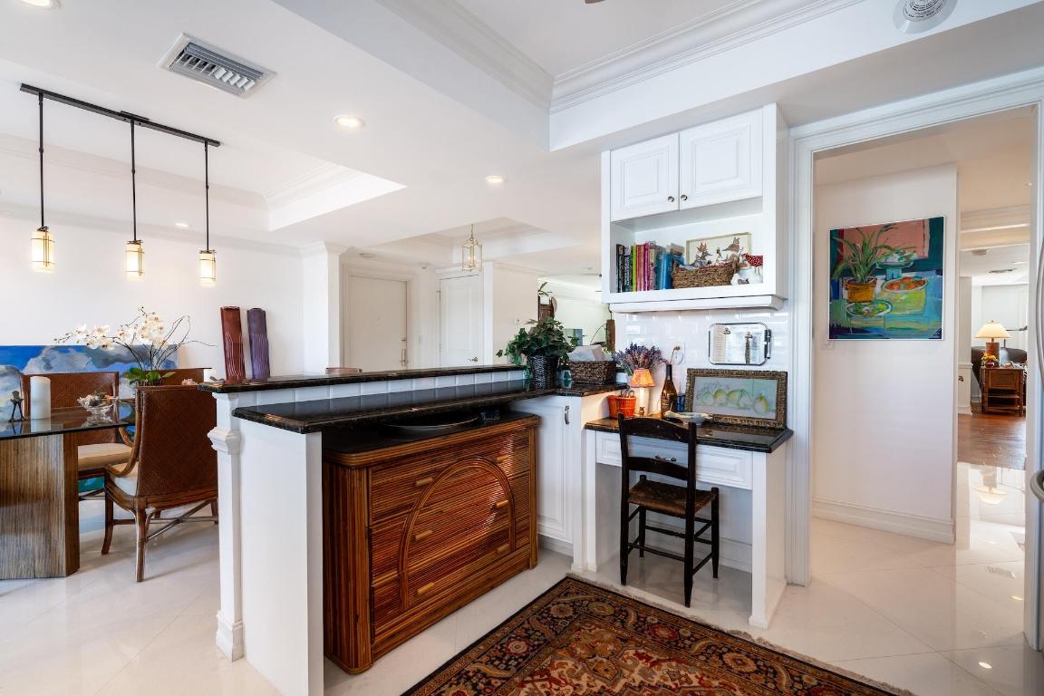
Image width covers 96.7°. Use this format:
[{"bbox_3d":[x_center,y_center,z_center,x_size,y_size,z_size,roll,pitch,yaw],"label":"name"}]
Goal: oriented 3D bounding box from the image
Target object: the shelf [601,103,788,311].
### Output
[{"bbox_3d":[0.884,-0.641,2.442,0.860,0.885,0.345,0,1,38],"label":"shelf"}]

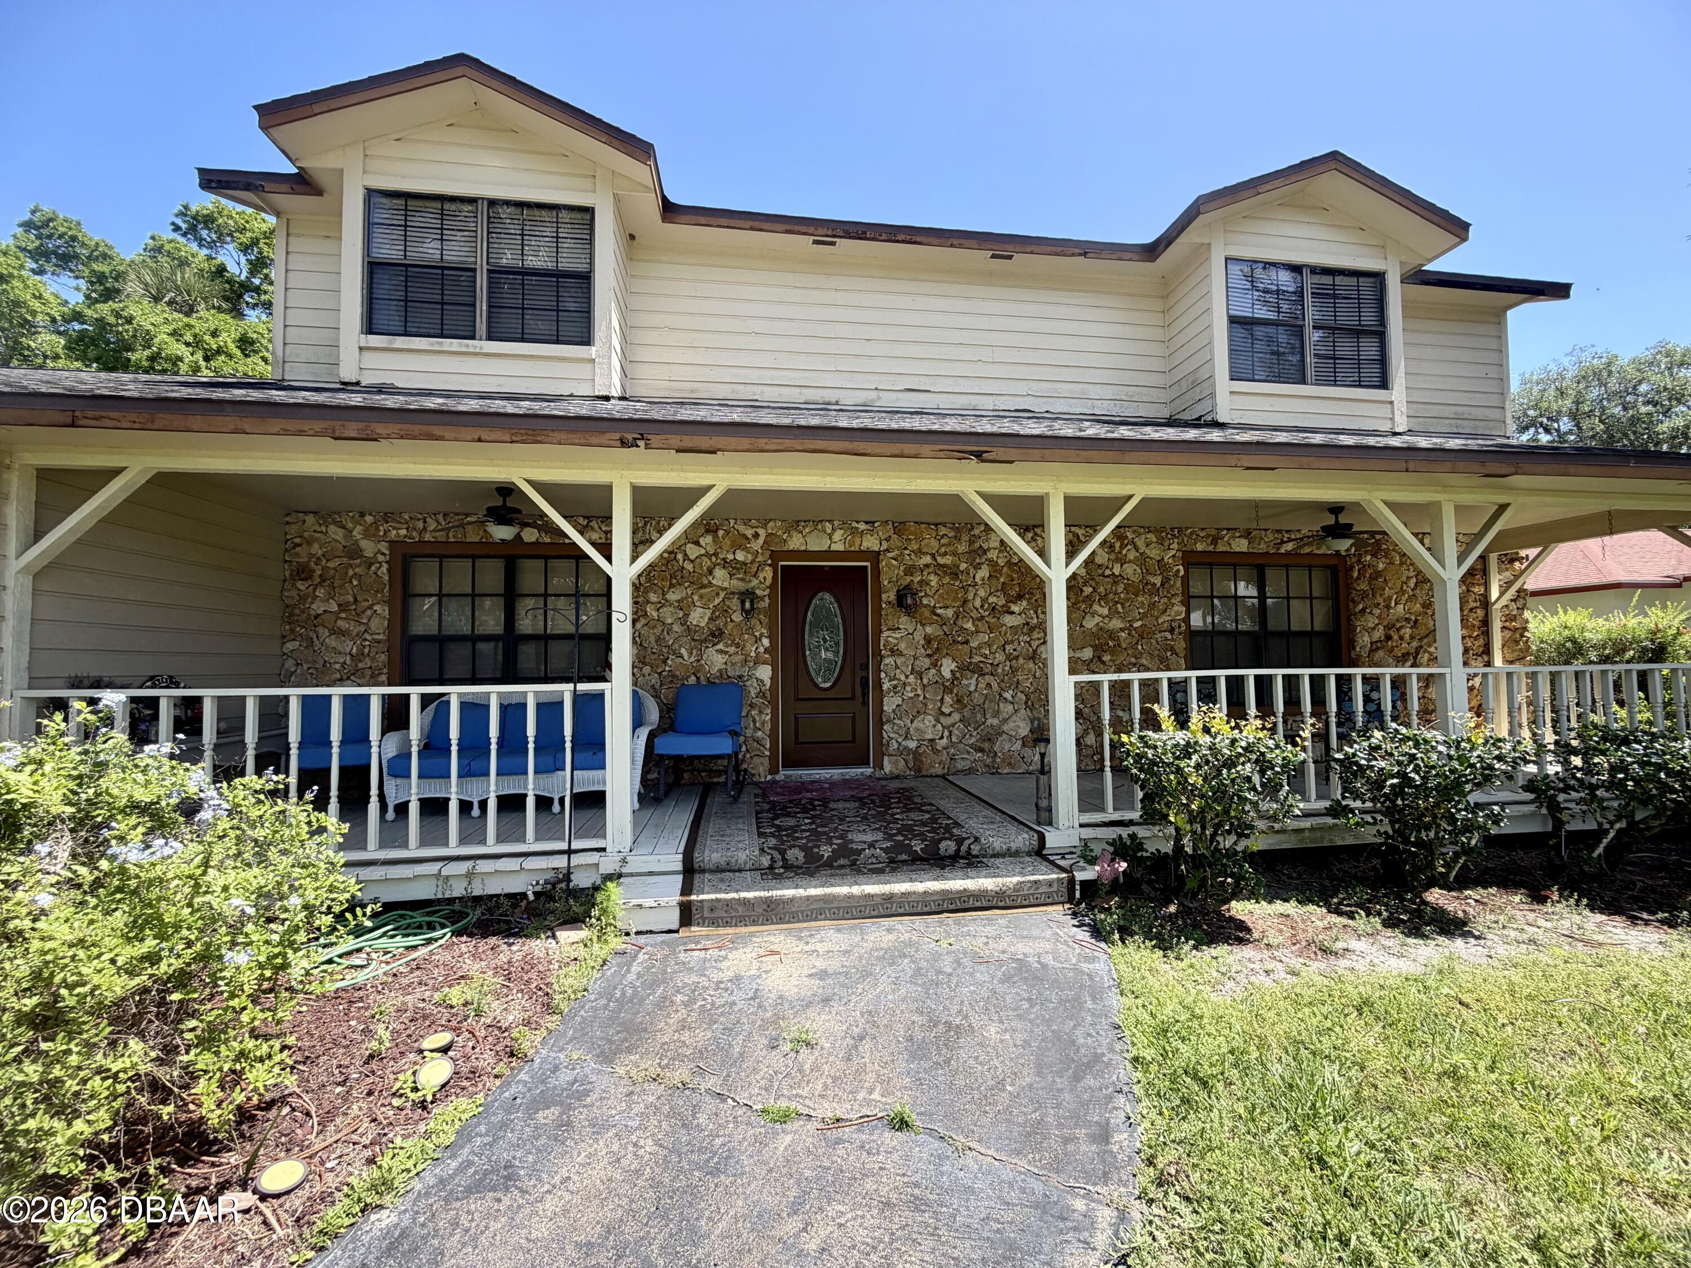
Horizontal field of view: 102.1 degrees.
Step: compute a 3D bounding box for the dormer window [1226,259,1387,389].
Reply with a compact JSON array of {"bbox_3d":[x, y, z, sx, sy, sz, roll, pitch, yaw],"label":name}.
[{"bbox_3d":[4.773,-3.190,7.088,1.810,1.270,0.110,0,-3,-9],"label":"dormer window"}]

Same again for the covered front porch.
[{"bbox_3d":[1.536,0.255,5.766,12.950,2.980,2.760,0,-3,-9],"label":"covered front porch"}]

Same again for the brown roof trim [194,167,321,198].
[{"bbox_3d":[-5.153,-3.978,6.045,1.000,0.210,0.100,0,-3,-9],"label":"brown roof trim"}]

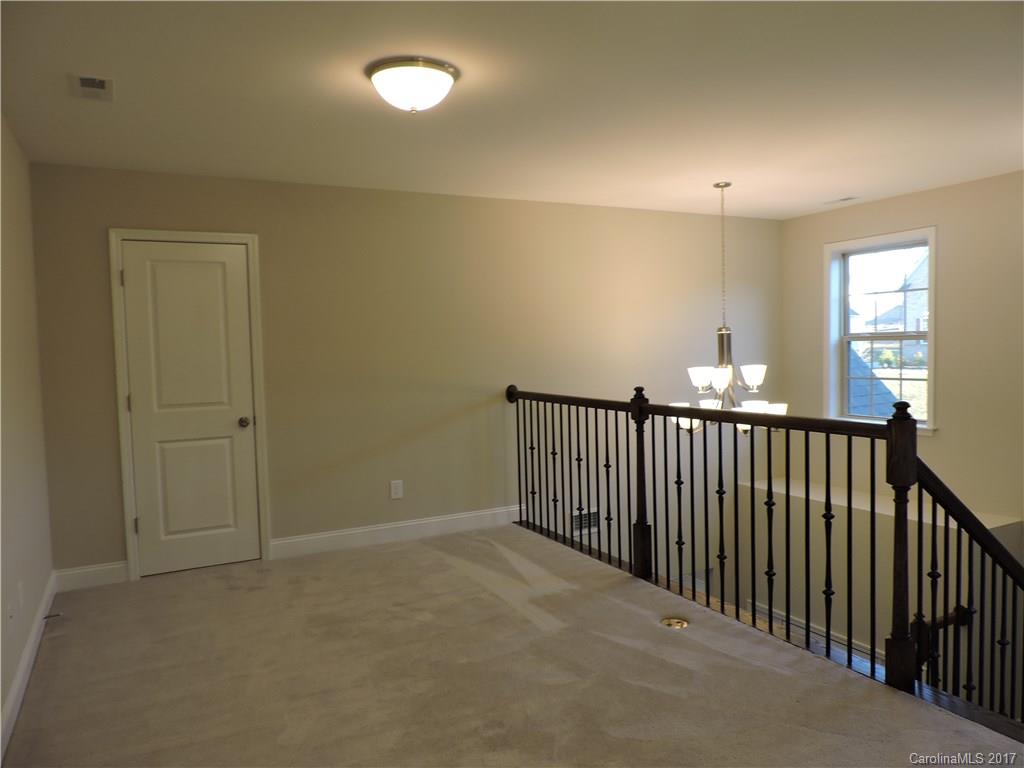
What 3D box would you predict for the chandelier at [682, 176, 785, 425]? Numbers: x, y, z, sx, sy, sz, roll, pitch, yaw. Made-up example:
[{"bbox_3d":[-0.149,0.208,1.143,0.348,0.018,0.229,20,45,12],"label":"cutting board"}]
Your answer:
[{"bbox_3d":[1.511,-0.544,5.084,0.810,1.740,0.810,-3,4,-28],"label":"chandelier"}]

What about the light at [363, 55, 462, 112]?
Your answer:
[{"bbox_3d":[-0.390,-1.152,2.822,0.378,0.149,0.378,-1,4,0],"label":"light"}]

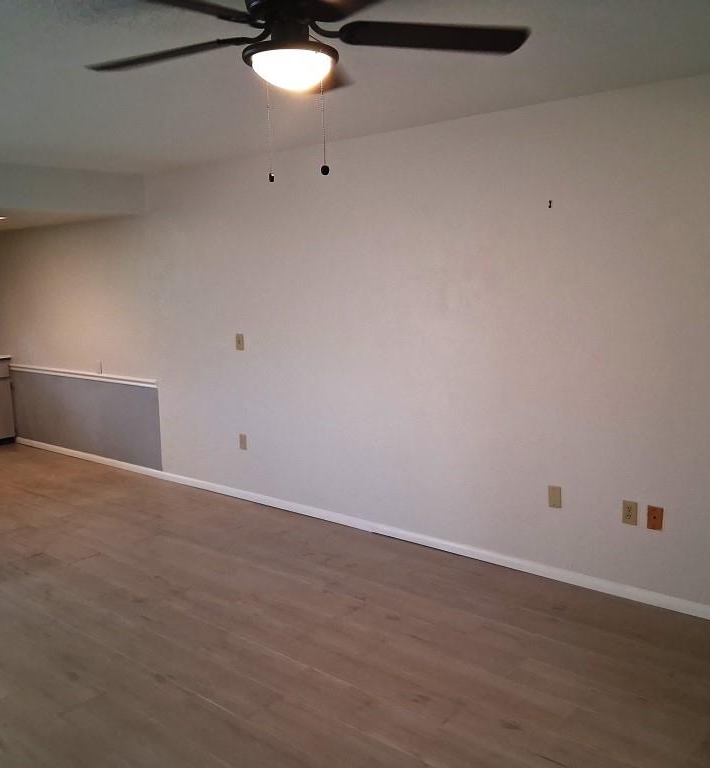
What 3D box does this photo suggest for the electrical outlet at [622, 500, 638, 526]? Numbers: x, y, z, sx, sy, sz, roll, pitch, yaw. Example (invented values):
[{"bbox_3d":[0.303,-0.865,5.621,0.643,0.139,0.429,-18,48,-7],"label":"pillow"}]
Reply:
[{"bbox_3d":[1.340,0.630,3.747,0.071,0.115,0.012,5,10,40],"label":"electrical outlet"}]

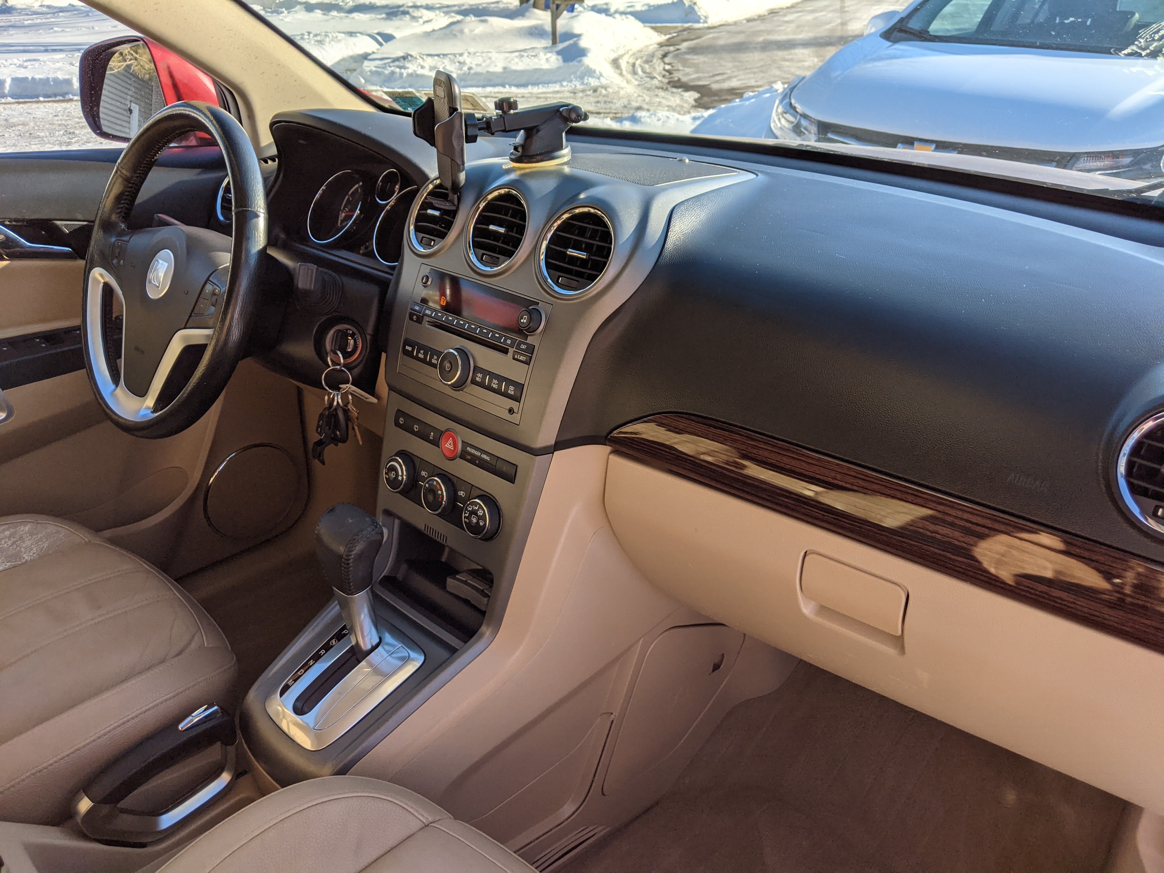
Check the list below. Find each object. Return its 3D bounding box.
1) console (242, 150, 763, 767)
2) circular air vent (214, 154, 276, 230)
[{"bbox_3d":[-0.140,0.019,0.974,0.370,0.580,0.520,23,36,36],"label":"console"},{"bbox_3d":[-0.511,-0.369,1.365,0.100,0.100,0.035,23,14,36],"label":"circular air vent"}]

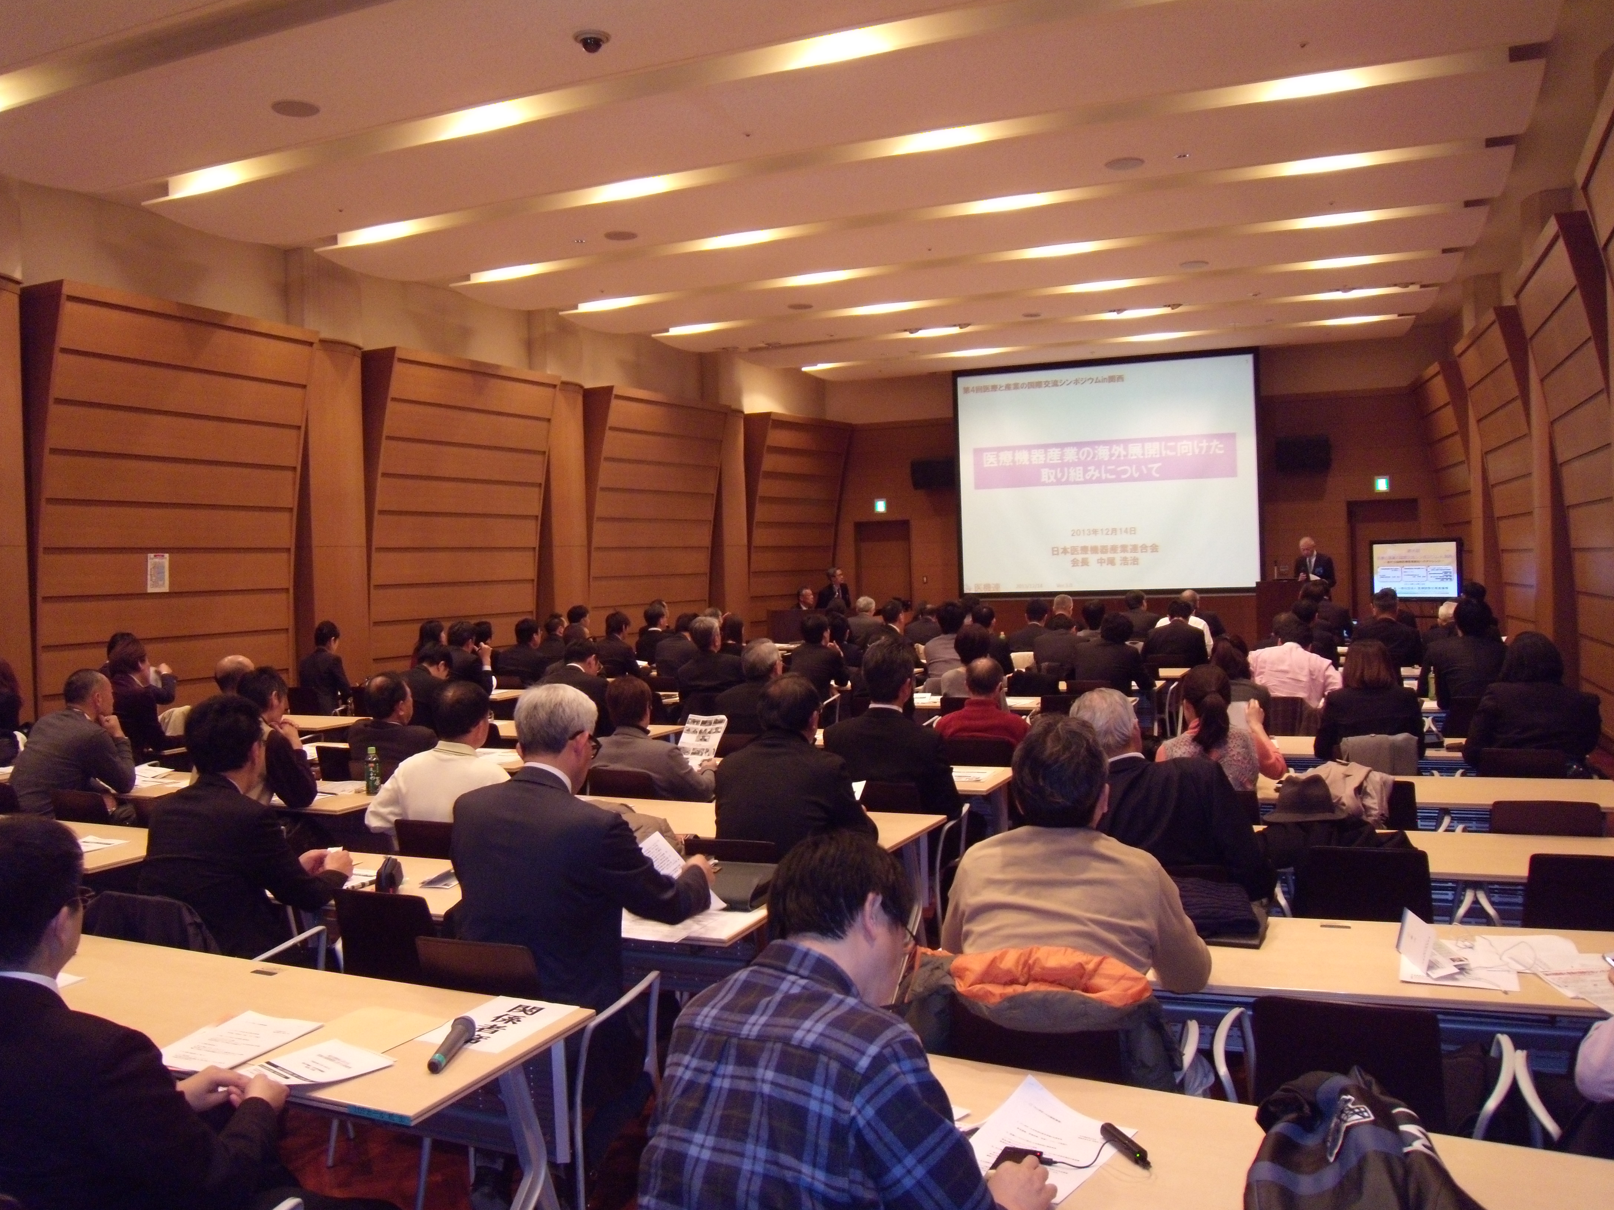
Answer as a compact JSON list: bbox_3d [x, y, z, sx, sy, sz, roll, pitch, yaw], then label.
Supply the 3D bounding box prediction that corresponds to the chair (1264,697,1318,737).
[{"bbox_3d":[2.772,0.955,7.572,0.560,0.840,0.560,-1,2,14],"label":"chair"}]

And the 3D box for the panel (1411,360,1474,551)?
[{"bbox_3d":[8.390,-1.165,16.967,0.542,3.689,2.495,-1,2,19],"label":"panel"}]

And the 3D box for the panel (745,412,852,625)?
[{"bbox_3d":[-0.054,-1.034,21.186,0.540,3.930,2.374,0,2,34],"label":"panel"}]

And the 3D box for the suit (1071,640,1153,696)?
[{"bbox_3d":[2.188,0.570,9.380,0.550,0.670,0.400,-1,2,20],"label":"suit"}]

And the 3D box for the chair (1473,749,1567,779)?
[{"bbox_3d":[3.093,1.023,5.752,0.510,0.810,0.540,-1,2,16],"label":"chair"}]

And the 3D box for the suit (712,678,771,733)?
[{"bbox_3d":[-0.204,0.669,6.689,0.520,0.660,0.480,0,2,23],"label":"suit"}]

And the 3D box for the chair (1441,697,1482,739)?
[{"bbox_3d":[3.737,0.942,7.458,0.560,0.840,0.560,-1,2,14],"label":"chair"}]

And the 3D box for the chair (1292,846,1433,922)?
[{"bbox_3d":[1.636,1.103,3.939,0.560,0.840,0.560,-1,2,14],"label":"chair"}]

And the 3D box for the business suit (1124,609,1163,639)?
[{"bbox_3d":[3.576,0.397,14.000,0.470,0.670,0.400,-1,2,23],"label":"business suit"}]

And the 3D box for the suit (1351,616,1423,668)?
[{"bbox_3d":[4.377,0.412,9.858,0.500,0.650,0.410,-1,2,23],"label":"suit"}]

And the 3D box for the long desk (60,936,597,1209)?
[{"bbox_3d":[-1.396,1.253,2.943,1.800,0.720,0.600,0,2,23],"label":"long desk"}]

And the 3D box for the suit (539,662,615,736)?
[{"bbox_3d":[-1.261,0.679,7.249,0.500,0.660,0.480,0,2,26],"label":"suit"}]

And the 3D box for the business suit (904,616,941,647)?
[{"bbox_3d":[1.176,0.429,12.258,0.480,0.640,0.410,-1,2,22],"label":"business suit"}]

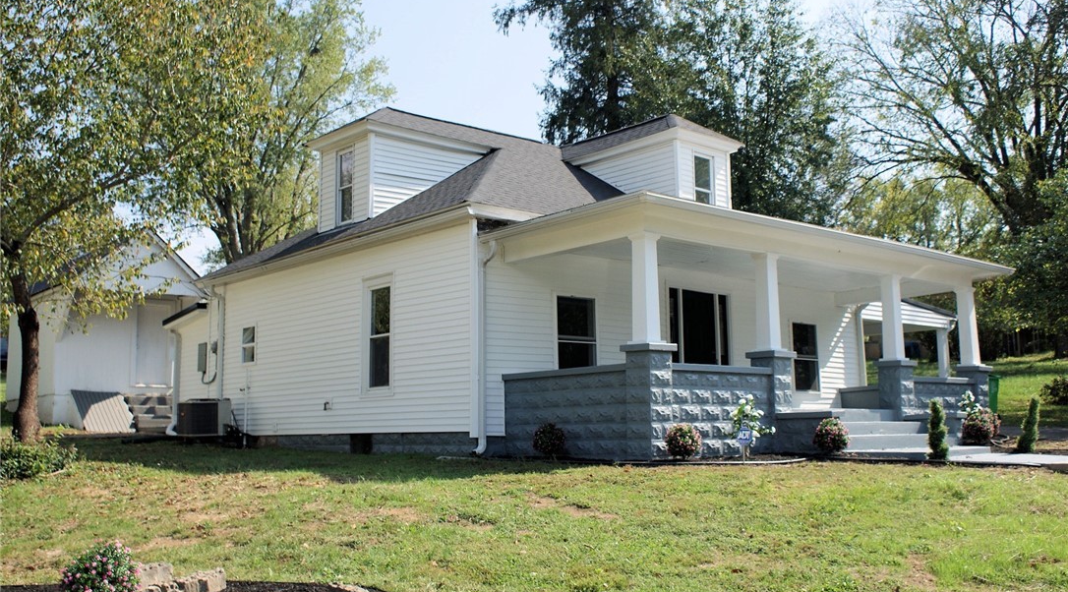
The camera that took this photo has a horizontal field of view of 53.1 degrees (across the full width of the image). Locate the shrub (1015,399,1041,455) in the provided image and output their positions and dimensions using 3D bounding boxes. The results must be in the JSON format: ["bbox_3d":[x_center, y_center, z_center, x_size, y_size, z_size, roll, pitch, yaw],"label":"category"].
[{"bbox_3d":[7.080,1.853,15.300,0.340,0.820,0.340,6,-10,-41],"label":"shrub"}]

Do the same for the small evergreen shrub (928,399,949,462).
[{"bbox_3d":[4.907,1.616,12.950,0.280,0.740,0.280,6,-10,-41],"label":"small evergreen shrub"}]

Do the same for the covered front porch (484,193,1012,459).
[{"bbox_3d":[3.917,0.797,16.706,9.450,3.270,3.370,6,-10,-41],"label":"covered front porch"}]

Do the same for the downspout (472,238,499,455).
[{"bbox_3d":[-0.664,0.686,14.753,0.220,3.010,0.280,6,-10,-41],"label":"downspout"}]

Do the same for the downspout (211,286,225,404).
[{"bbox_3d":[-6.166,1.322,20.868,0.160,3.070,0.140,6,-10,-41],"label":"downspout"}]

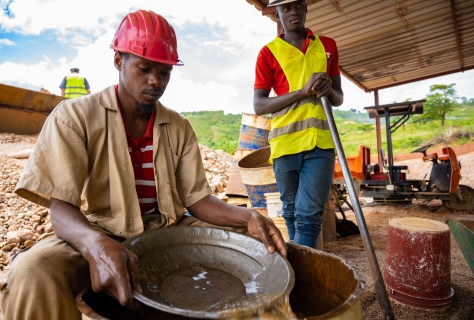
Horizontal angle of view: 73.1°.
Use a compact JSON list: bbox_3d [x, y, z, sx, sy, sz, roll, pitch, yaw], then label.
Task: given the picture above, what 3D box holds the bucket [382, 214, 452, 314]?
[{"bbox_3d":[0.902,0.500,1.602,0.315,0.365,0.315,-1,4,0],"label":"bucket"}]

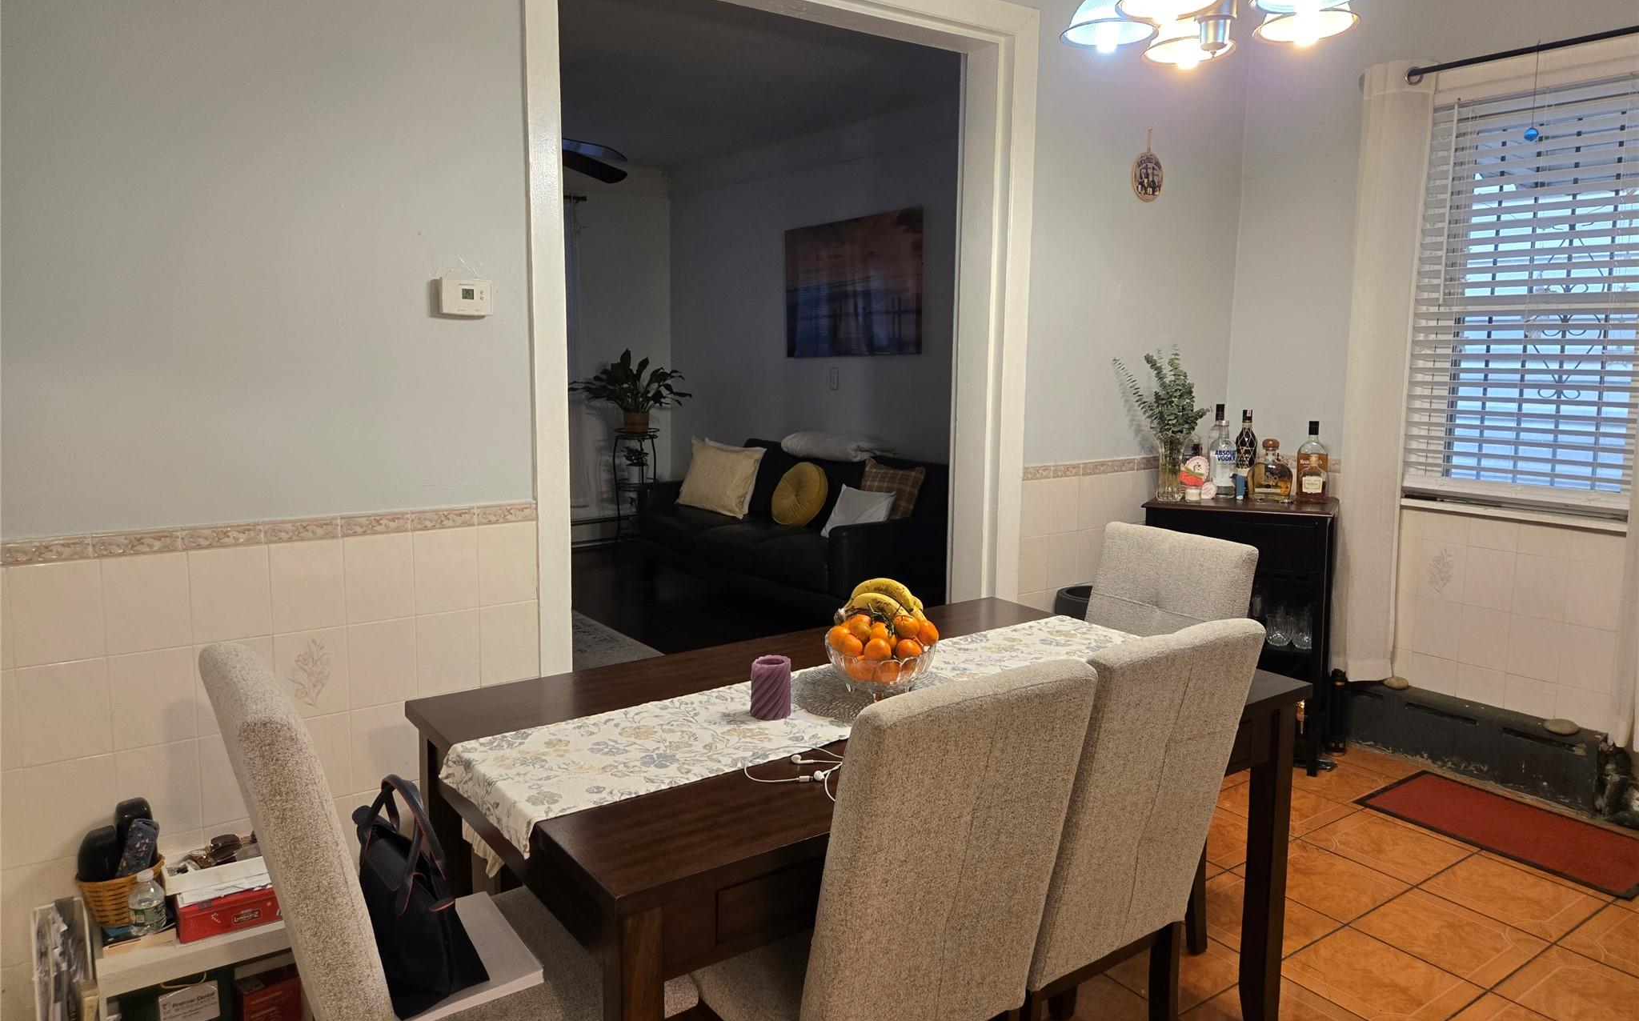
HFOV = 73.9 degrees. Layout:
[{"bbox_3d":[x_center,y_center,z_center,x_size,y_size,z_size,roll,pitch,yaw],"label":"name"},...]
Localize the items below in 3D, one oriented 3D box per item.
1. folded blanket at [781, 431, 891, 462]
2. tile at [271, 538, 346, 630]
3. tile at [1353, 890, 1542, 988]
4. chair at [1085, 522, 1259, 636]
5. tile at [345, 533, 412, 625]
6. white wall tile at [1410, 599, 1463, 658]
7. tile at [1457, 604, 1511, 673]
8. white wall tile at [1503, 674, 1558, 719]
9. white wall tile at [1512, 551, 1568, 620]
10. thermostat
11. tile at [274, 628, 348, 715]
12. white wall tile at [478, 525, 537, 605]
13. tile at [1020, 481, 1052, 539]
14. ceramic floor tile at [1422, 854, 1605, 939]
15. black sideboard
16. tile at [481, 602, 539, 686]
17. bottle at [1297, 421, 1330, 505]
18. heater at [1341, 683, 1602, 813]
[{"bbox_3d":[0.105,-0.352,5.976,0.242,0.121,0.757,-5,11,-35],"label":"folded blanket"},{"bbox_3d":[-1.118,0.166,2.385,0.150,0.200,0.010,-5,10,-36],"label":"tile"},{"bbox_3d":[1.586,1.067,2.739,0.345,0.010,0.340,-5,10,-35],"label":"tile"},{"bbox_3d":[0.644,0.565,2.621,0.610,0.980,0.460,-5,10,-36],"label":"chair"},{"bbox_3d":[-1.006,0.154,2.486,0.150,0.200,0.010,-5,10,-37],"label":"tile"},{"bbox_3d":[2.156,0.412,3.793,0.010,0.199,0.151,-5,10,-35],"label":"white wall tile"},{"bbox_3d":[2.244,0.430,3.670,0.010,0.199,0.151,-5,10,-35],"label":"tile"},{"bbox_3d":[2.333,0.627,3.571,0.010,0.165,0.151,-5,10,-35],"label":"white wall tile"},{"bbox_3d":[2.353,0.250,3.551,0.010,0.200,0.150,-5,10,-37],"label":"white wall tile"},{"bbox_3d":[-0.810,-0.487,2.489,0.113,0.080,0.030,-5,10,-36],"label":"thermostat"},{"bbox_3d":[-1.139,0.368,2.445,0.151,0.199,0.010,-5,10,-35],"label":"tile"},{"bbox_3d":[-0.766,0.132,2.677,0.151,0.199,0.010,-5,10,-35],"label":"white wall tile"},{"bbox_3d":[0.743,-0.006,3.741,0.149,0.199,0.010,-5,10,-35],"label":"tile"},{"bbox_3d":[1.835,1.023,2.880,0.335,0.010,0.335,-5,10,-34],"label":"ceramic floor tile"},{"bbox_3d":[1.449,0.429,3.873,0.600,0.910,0.370,4,9,20],"label":"black sideboard"},{"bbox_3d":[-0.759,0.328,2.676,0.150,0.200,0.010,-6,11,-36],"label":"tile"},{"bbox_3d":[1.754,-0.177,3.870,0.107,0.283,0.085,3,9,18],"label":"bottle"},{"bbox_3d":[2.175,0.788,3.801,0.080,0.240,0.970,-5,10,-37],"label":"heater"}]

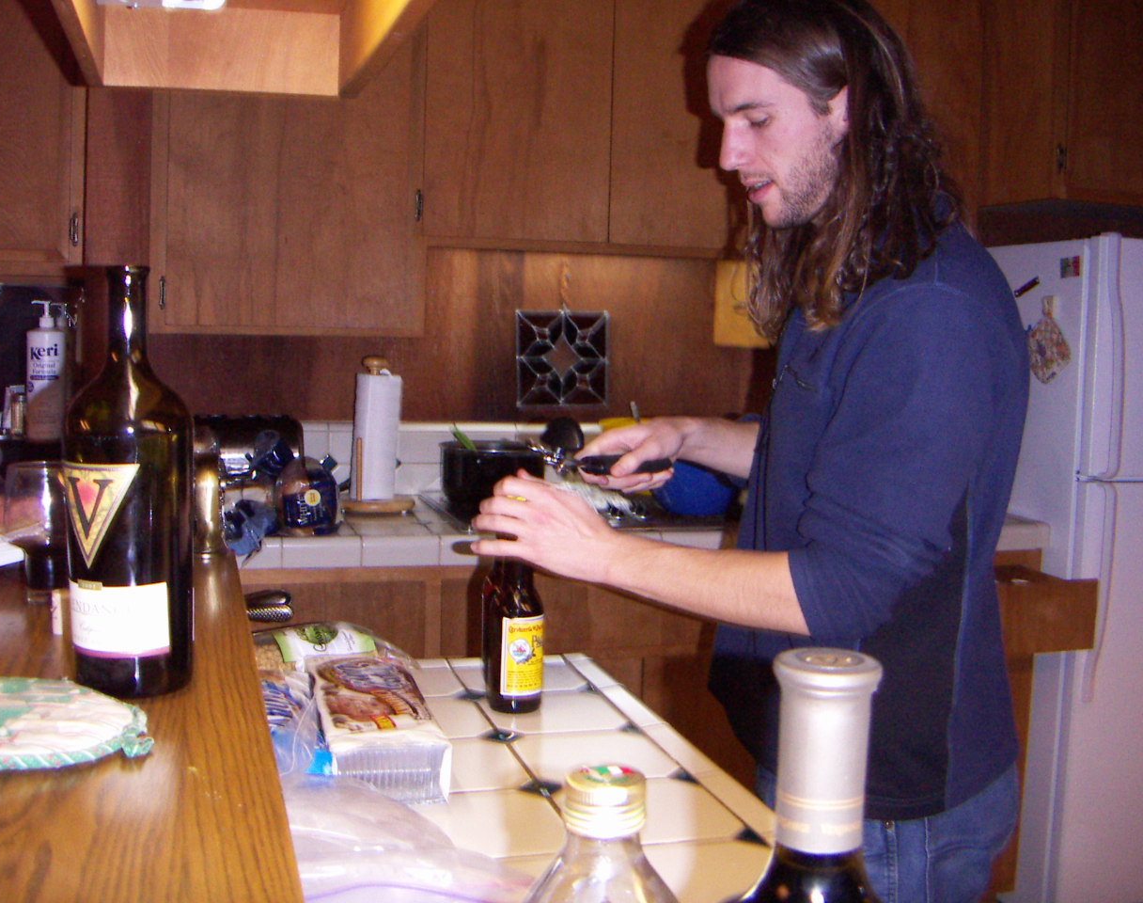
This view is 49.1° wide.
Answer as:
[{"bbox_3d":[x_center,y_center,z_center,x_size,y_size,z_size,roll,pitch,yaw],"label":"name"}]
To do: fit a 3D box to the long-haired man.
[{"bbox_3d":[0.180,0.343,1.460,0.600,1.720,0.520,1,6,-6],"label":"long-haired man"}]

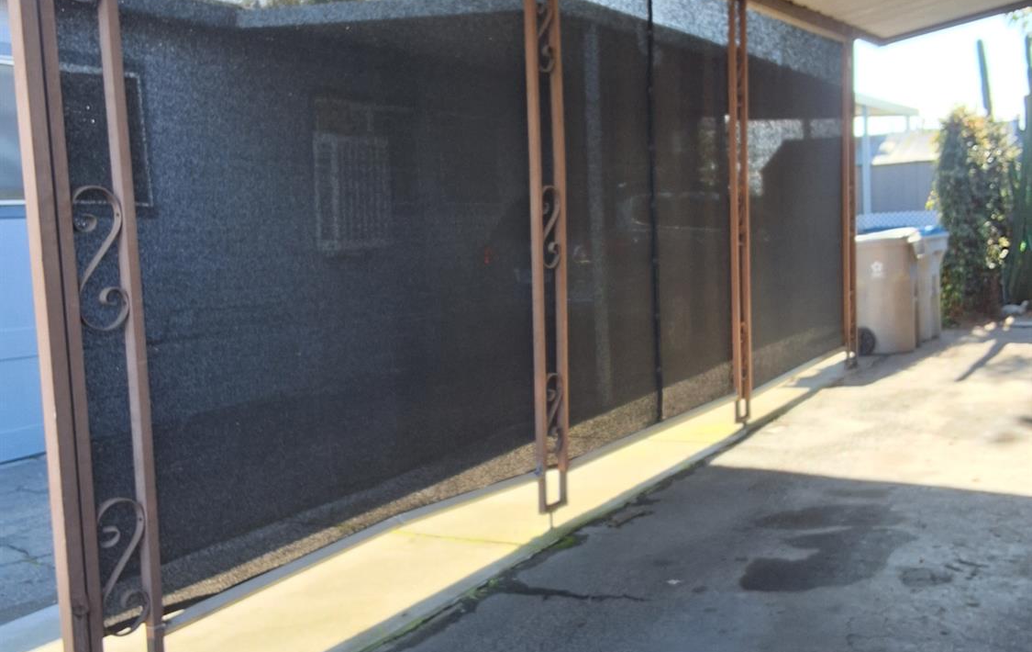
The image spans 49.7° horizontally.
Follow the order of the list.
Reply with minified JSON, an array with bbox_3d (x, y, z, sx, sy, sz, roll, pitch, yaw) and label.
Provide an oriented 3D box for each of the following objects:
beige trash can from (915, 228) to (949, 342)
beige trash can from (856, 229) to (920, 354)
[{"bbox_3d":[3.859,-0.400,11.115,0.770,1.100,0.660,2,7,32],"label":"beige trash can"},{"bbox_3d":[3.392,-0.294,10.370,0.770,1.100,0.660,0,7,20],"label":"beige trash can"}]

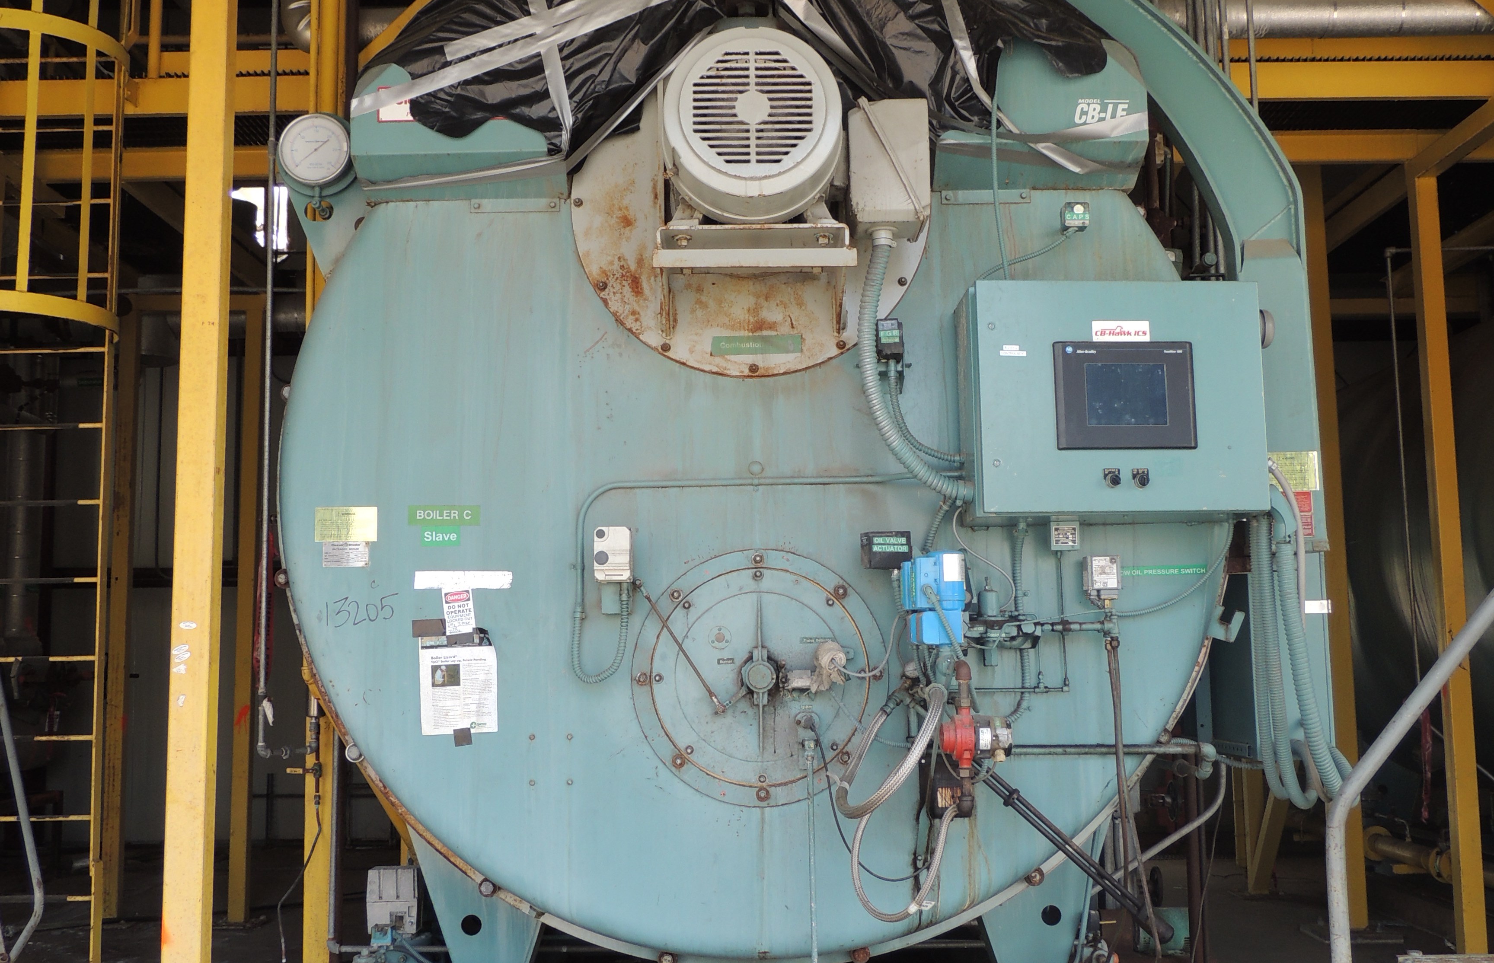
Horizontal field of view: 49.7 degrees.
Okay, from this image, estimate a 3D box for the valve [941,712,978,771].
[{"bbox_3d":[0.575,0.703,4.360,0.100,0.155,0.110,-1,-7,0],"label":"valve"}]

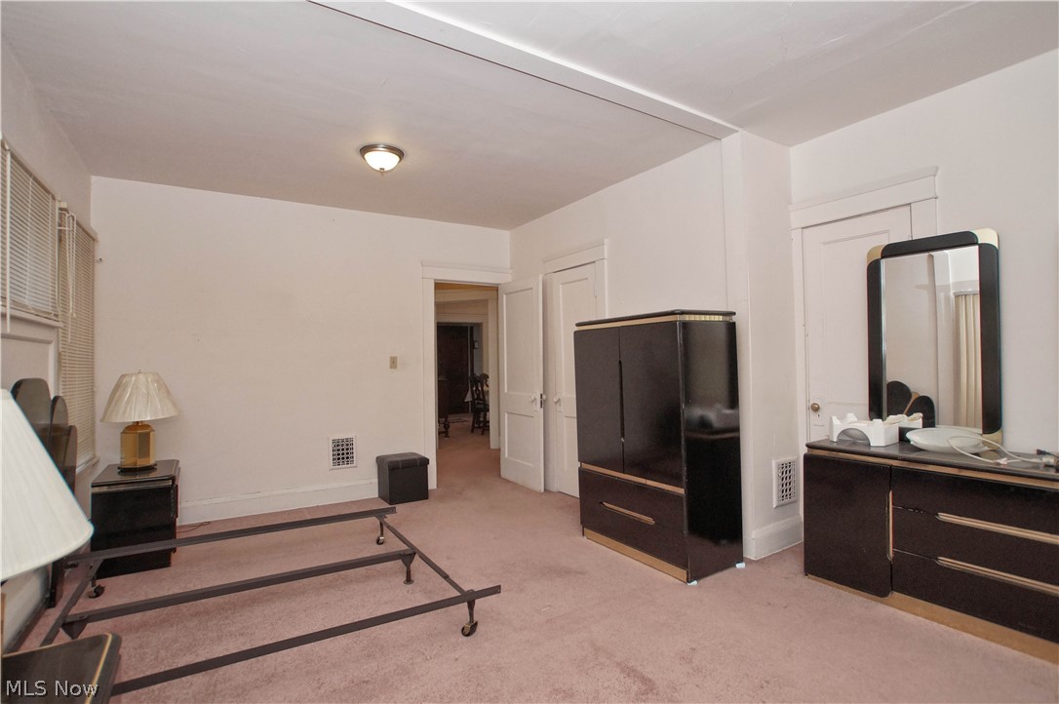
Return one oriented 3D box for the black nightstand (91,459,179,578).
[{"bbox_3d":[-2.579,1.071,3.119,0.400,0.560,0.610,0,-1,-34],"label":"black nightstand"}]

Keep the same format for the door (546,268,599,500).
[{"bbox_3d":[0.417,0.278,4.303,0.050,2.100,0.640,0,-1,-34],"label":"door"}]

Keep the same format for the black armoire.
[{"bbox_3d":[0.828,0.543,3.141,0.530,1.525,0.900,0,-1,-34],"label":"black armoire"}]

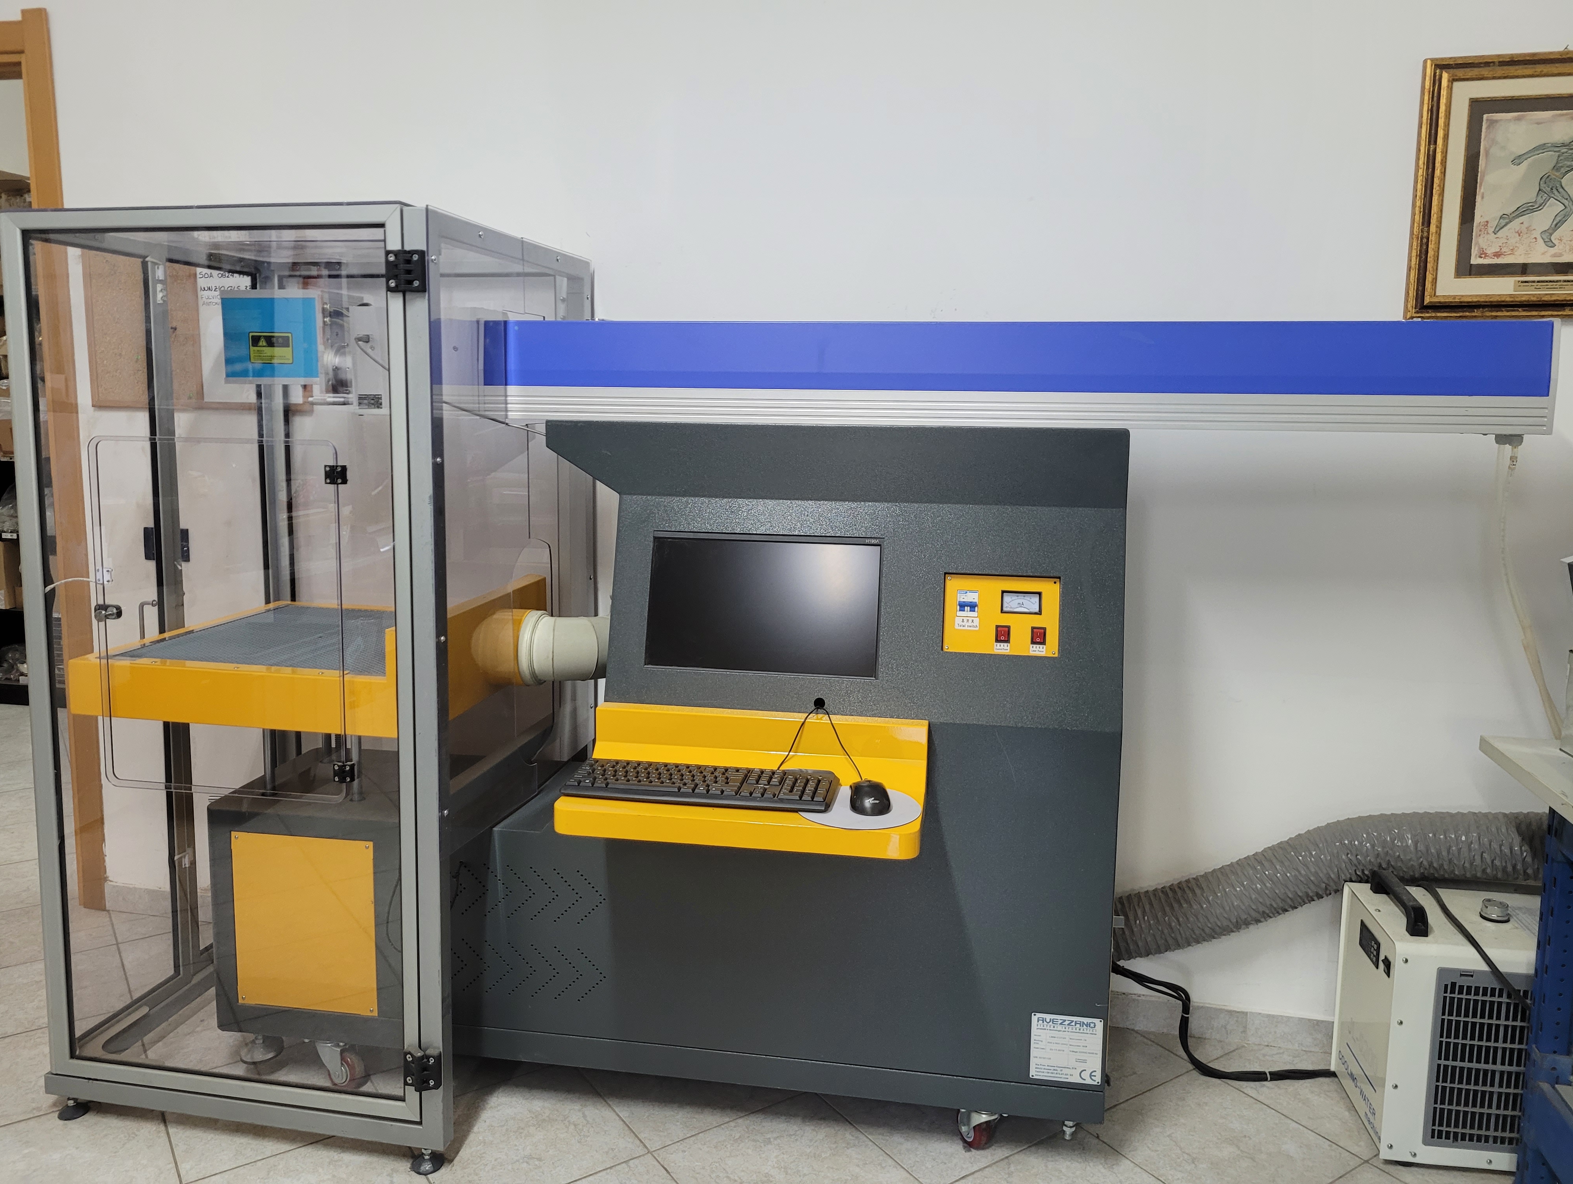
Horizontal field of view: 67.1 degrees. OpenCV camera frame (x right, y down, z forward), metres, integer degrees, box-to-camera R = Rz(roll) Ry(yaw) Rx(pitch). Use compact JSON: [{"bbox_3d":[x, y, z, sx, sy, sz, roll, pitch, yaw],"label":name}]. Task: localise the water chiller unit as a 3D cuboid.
[{"bbox_3d":[1.331,0.781,2.156,0.536,0.423,0.308,2,7,9],"label":"water chiller unit"}]

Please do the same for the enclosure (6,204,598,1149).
[{"bbox_3d":[-0.875,0.135,2.313,0.781,1.579,0.699,2,7,11],"label":"enclosure"}]

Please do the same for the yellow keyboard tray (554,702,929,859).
[{"bbox_3d":[-0.062,0.300,1.952,0.580,0.165,0.255,2,7,9],"label":"yellow keyboard tray"}]

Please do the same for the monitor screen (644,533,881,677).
[{"bbox_3d":[-0.038,0.022,2.104,0.416,0.243,0.030,2,-6,9],"label":"monitor screen"}]

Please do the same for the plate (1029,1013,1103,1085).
[{"bbox_3d":[0.485,0.790,2.049,0.119,0.120,0.003,2,7,9],"label":"plate"}]

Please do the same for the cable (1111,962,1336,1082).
[{"bbox_3d":[0.876,0.865,2.365,0.466,0.203,0.132,2,7,9],"label":"cable"}]

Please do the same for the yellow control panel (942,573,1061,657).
[{"bbox_3d":[0.369,0.040,2.033,0.194,0.137,0.020,2,-6,9],"label":"yellow control panel"}]

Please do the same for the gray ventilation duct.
[{"bbox_3d":[1.067,0.595,2.342,0.891,0.359,0.172,2,7,9],"label":"gray ventilation duct"}]

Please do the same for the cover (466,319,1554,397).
[{"bbox_3d":[0.332,-0.402,2.059,1.759,0.117,0.162,2,7,9],"label":"cover"}]

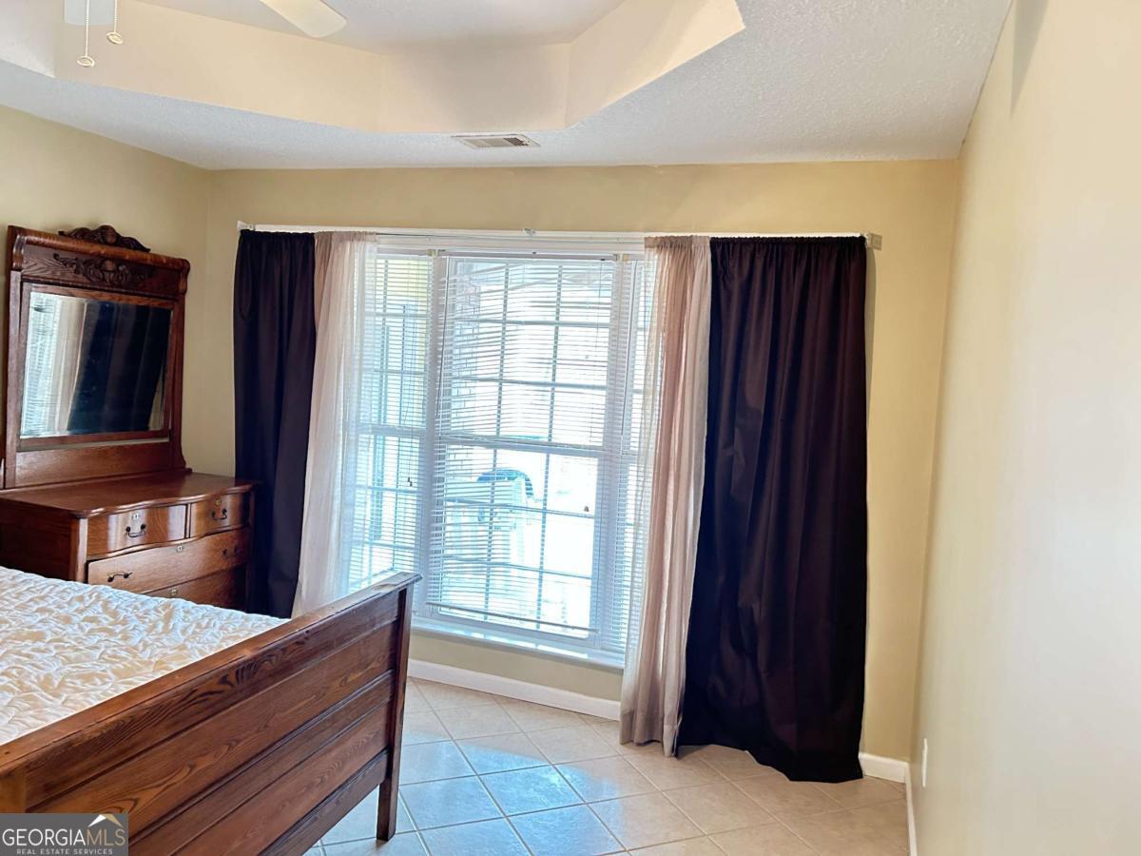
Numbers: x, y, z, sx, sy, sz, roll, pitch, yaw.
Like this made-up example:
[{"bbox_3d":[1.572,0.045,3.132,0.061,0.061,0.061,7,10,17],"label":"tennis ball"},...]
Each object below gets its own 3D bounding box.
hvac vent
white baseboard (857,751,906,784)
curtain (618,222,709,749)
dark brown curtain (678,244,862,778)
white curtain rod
[{"bbox_3d":[-0.297,-1.151,3.461,0.310,0.020,0.190,5,4,20],"label":"hvac vent"},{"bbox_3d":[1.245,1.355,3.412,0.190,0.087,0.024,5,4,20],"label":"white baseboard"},{"bbox_3d":[0.379,0.268,3.550,0.310,2.110,0.160,5,4,20],"label":"curtain"},{"bbox_3d":[0.838,0.310,3.399,0.730,2.110,0.185,5,4,20],"label":"dark brown curtain"},{"bbox_3d":[-0.236,-0.860,3.813,3.050,0.065,0.103,5,4,20],"label":"white curtain rod"}]

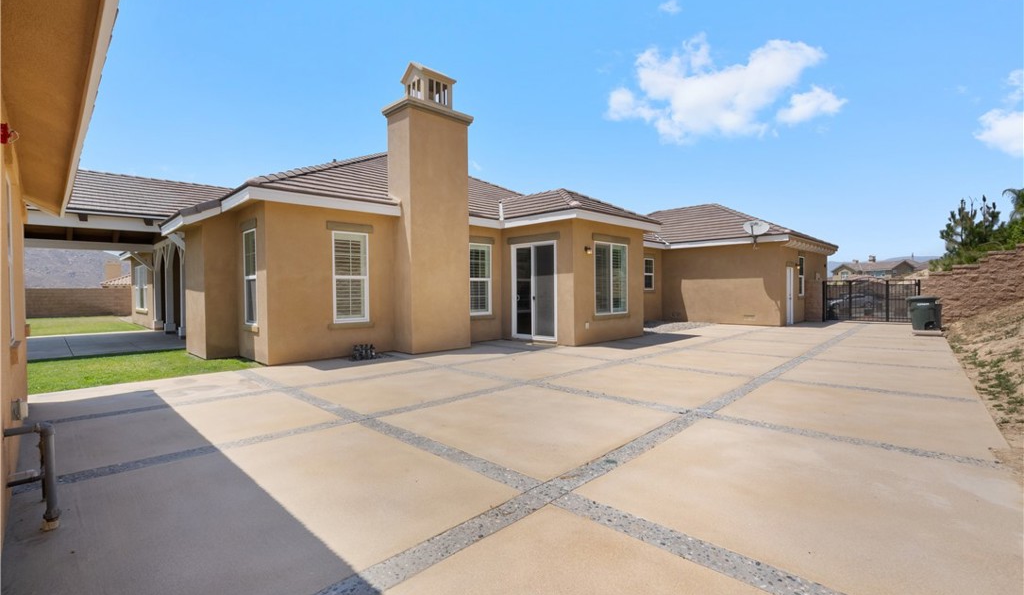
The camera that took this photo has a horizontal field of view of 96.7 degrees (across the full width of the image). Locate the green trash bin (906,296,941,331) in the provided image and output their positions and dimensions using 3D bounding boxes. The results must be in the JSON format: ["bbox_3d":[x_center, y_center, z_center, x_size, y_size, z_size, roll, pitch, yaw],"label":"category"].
[{"bbox_3d":[13.060,0.475,14.450,0.810,1.080,0.690,0,1,40],"label":"green trash bin"}]

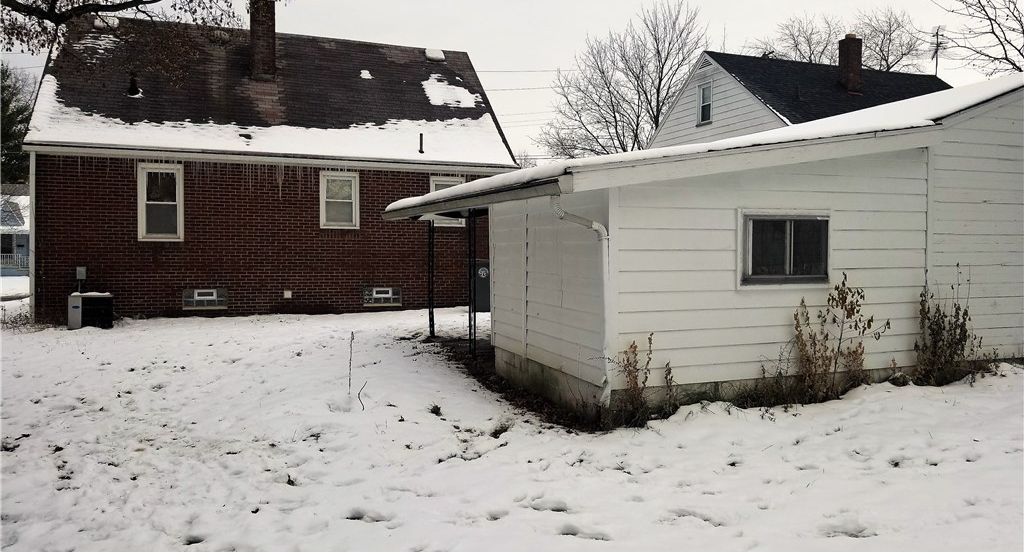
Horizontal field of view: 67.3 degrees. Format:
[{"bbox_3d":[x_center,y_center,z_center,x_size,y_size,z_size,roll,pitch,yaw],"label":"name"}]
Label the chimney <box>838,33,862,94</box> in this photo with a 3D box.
[{"bbox_3d":[10.278,-6.412,23.367,0.500,1.850,0.430,-1,2,-21],"label":"chimney"}]

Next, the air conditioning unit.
[{"bbox_3d":[-7.589,0.632,13.909,0.660,0.640,0.640,-1,2,-21],"label":"air conditioning unit"}]

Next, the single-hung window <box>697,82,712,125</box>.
[{"bbox_3d":[5.835,-5.227,23.318,0.120,1.250,0.790,-1,2,-21],"label":"single-hung window"}]

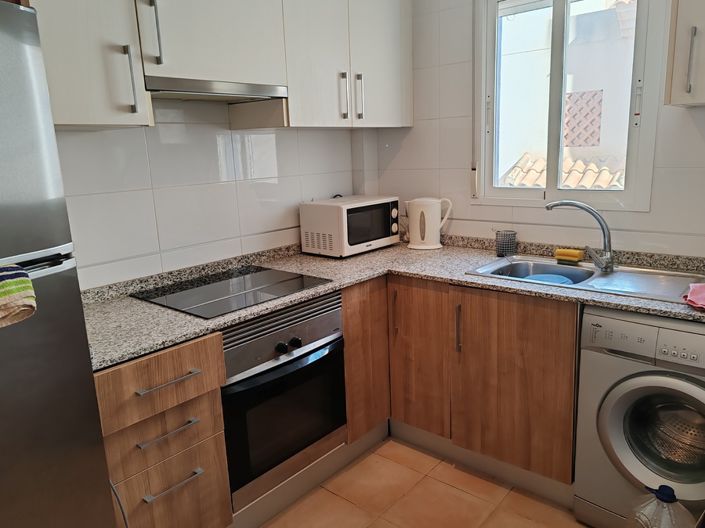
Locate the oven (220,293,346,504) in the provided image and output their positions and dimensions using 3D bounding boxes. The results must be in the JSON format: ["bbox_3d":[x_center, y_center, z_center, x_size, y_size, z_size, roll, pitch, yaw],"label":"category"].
[{"bbox_3d":[-0.428,0.416,2.182,0.570,0.598,0.595,8,16,40],"label":"oven"}]

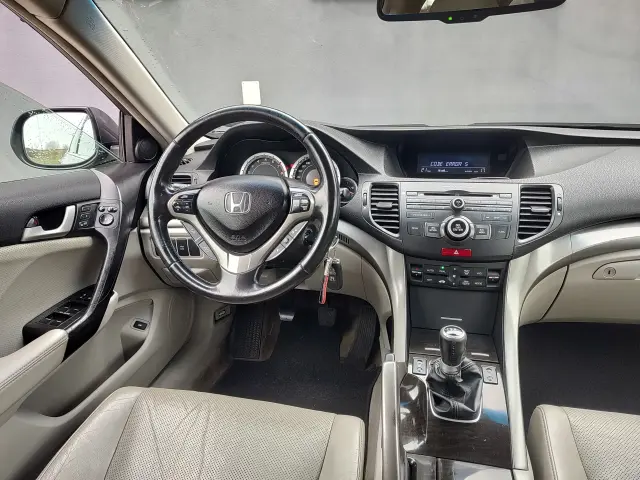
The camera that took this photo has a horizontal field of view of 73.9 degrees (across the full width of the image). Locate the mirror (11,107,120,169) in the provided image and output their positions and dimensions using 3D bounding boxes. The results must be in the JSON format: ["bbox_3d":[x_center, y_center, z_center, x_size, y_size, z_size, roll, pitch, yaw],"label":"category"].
[{"bbox_3d":[-0.623,-0.252,1.045,0.215,0.145,0.110,-2,19,0],"label":"mirror"}]

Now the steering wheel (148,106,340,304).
[{"bbox_3d":[-0.141,-0.065,0.823,0.373,0.373,0.095,4,-2,11],"label":"steering wheel"}]

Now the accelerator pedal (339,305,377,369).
[{"bbox_3d":[0.130,0.312,1.360,0.068,0.185,0.040,7,-14,14],"label":"accelerator pedal"}]

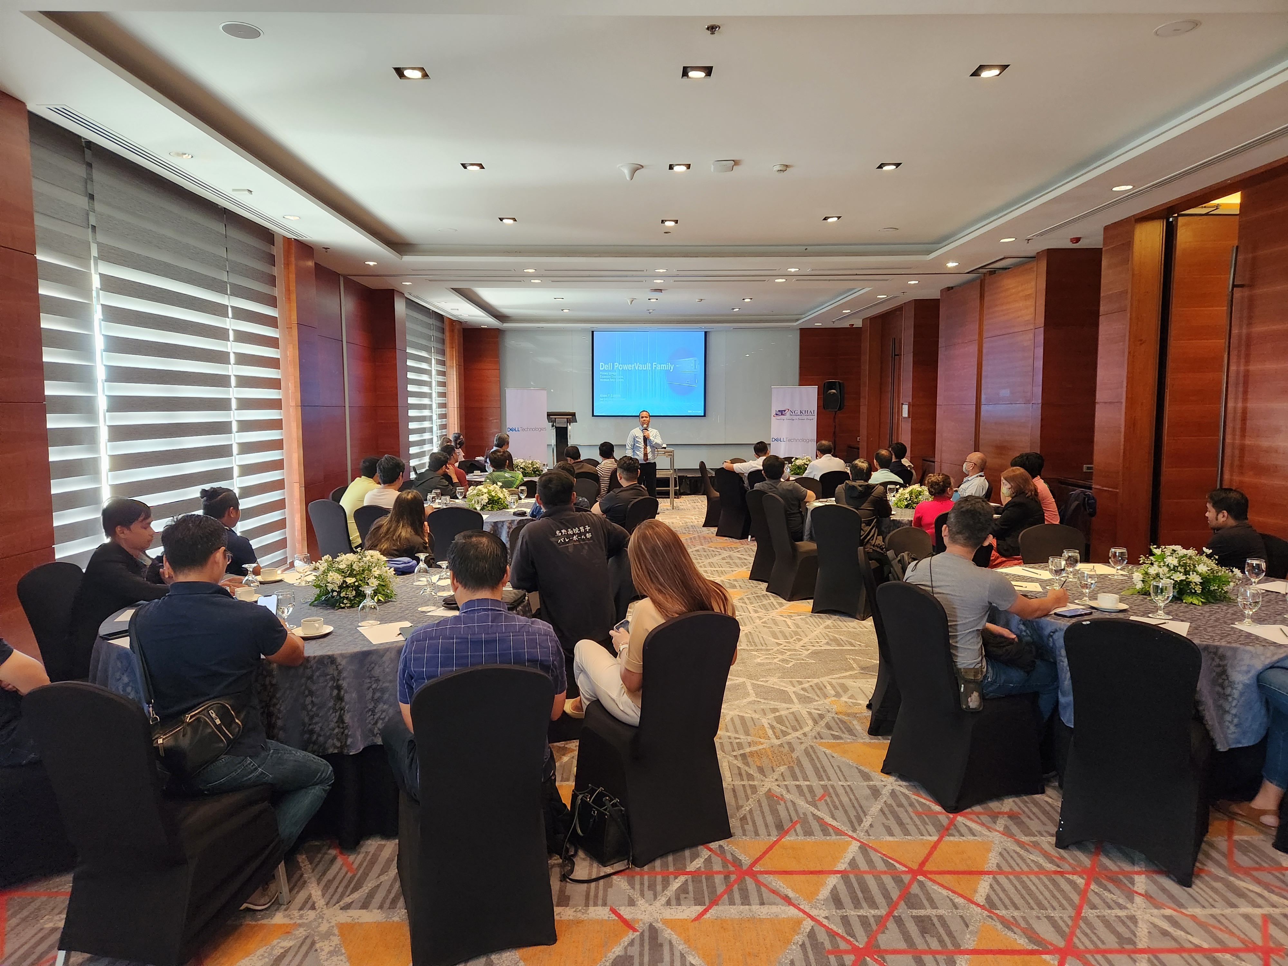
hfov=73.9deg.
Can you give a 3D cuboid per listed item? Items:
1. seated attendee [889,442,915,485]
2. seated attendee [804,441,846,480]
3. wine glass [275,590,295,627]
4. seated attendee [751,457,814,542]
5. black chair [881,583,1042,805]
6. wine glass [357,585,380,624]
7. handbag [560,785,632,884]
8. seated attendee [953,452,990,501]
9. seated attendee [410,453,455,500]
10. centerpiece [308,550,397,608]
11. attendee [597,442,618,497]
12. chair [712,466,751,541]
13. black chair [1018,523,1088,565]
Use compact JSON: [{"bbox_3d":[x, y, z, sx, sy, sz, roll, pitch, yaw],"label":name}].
[{"bbox_3d":[2.950,0.130,10.304,0.520,1.250,0.800,-3,6,-27],"label":"seated attendee"},{"bbox_3d":[2.200,0.106,10.451,0.540,1.270,0.800,0,5,-3],"label":"seated attendee"},{"bbox_3d":[-1.544,0.537,3.677,0.080,0.163,0.080,-2,6,-23],"label":"wine glass"},{"bbox_3d":[1.400,0.307,8.481,0.560,1.220,0.800,2,6,23],"label":"seated attendee"},{"bbox_3d":[1.395,0.877,3.783,0.570,0.920,0.450,-2,6,-25],"label":"black chair"},{"bbox_3d":[-1.195,0.521,3.709,0.095,0.165,0.095,0,5,0],"label":"wine glass"},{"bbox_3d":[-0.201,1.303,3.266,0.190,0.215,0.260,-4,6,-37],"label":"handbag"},{"bbox_3d":[3.131,0.310,8.562,0.800,1.240,0.550,1,5,17],"label":"seated attendee"},{"bbox_3d":[-2.183,0.313,8.888,0.750,1.220,0.550,0,5,7],"label":"seated attendee"},{"bbox_3d":[-1.370,0.440,4.075,0.410,0.220,0.380,-2,5,-19],"label":"centerpiece"},{"bbox_3d":[-0.540,0.091,11.052,0.500,1.250,0.800,-4,6,-37],"label":"attendee"},{"bbox_3d":[1.235,0.234,10.994,0.580,0.920,0.450,-5,7,-42],"label":"chair"},{"bbox_3d":[2.604,0.745,5.251,0.440,0.930,0.550,0,5,-1],"label":"black chair"}]

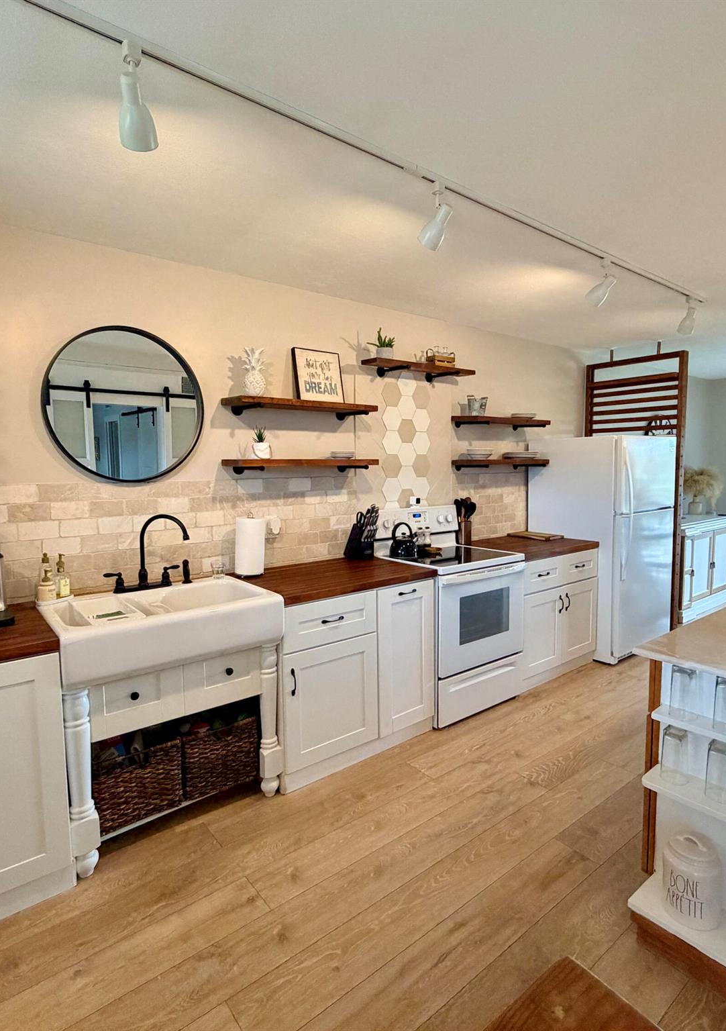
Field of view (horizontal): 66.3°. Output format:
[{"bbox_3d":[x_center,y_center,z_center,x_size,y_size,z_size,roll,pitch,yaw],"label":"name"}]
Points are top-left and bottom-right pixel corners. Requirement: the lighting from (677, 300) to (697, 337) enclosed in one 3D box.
[{"bbox_3d":[1.894,-1.161,3.256,0.110,0.200,0.085,3,6,34],"label":"lighting"}]

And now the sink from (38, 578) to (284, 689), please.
[{"bbox_3d":[-0.879,0.462,2.429,0.886,0.195,0.635,-5,7,-38],"label":"sink"}]

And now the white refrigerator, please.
[{"bbox_3d":[1.849,0.222,4.352,0.740,1.641,0.790,-5,7,-39],"label":"white refrigerator"}]

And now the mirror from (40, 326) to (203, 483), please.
[{"bbox_3d":[-1.101,-0.514,2.613,0.722,0.720,0.032,-5,6,-38],"label":"mirror"}]

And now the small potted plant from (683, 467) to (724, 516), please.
[{"bbox_3d":[3.687,-0.263,6.050,0.420,0.530,0.380,-5,7,-38],"label":"small potted plant"}]

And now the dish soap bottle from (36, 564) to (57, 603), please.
[{"bbox_3d":[-1.349,0.289,2.367,0.068,0.150,0.066,-3,5,-21],"label":"dish soap bottle"}]

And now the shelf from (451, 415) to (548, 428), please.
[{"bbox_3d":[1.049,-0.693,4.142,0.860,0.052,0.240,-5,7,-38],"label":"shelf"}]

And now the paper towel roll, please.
[{"bbox_3d":[-0.594,0.160,2.903,0.148,0.291,0.148,-1,5,0],"label":"paper towel roll"}]

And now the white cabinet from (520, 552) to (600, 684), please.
[{"bbox_3d":[1.195,0.672,4.098,0.903,0.853,0.635,-5,6,-38],"label":"white cabinet"}]

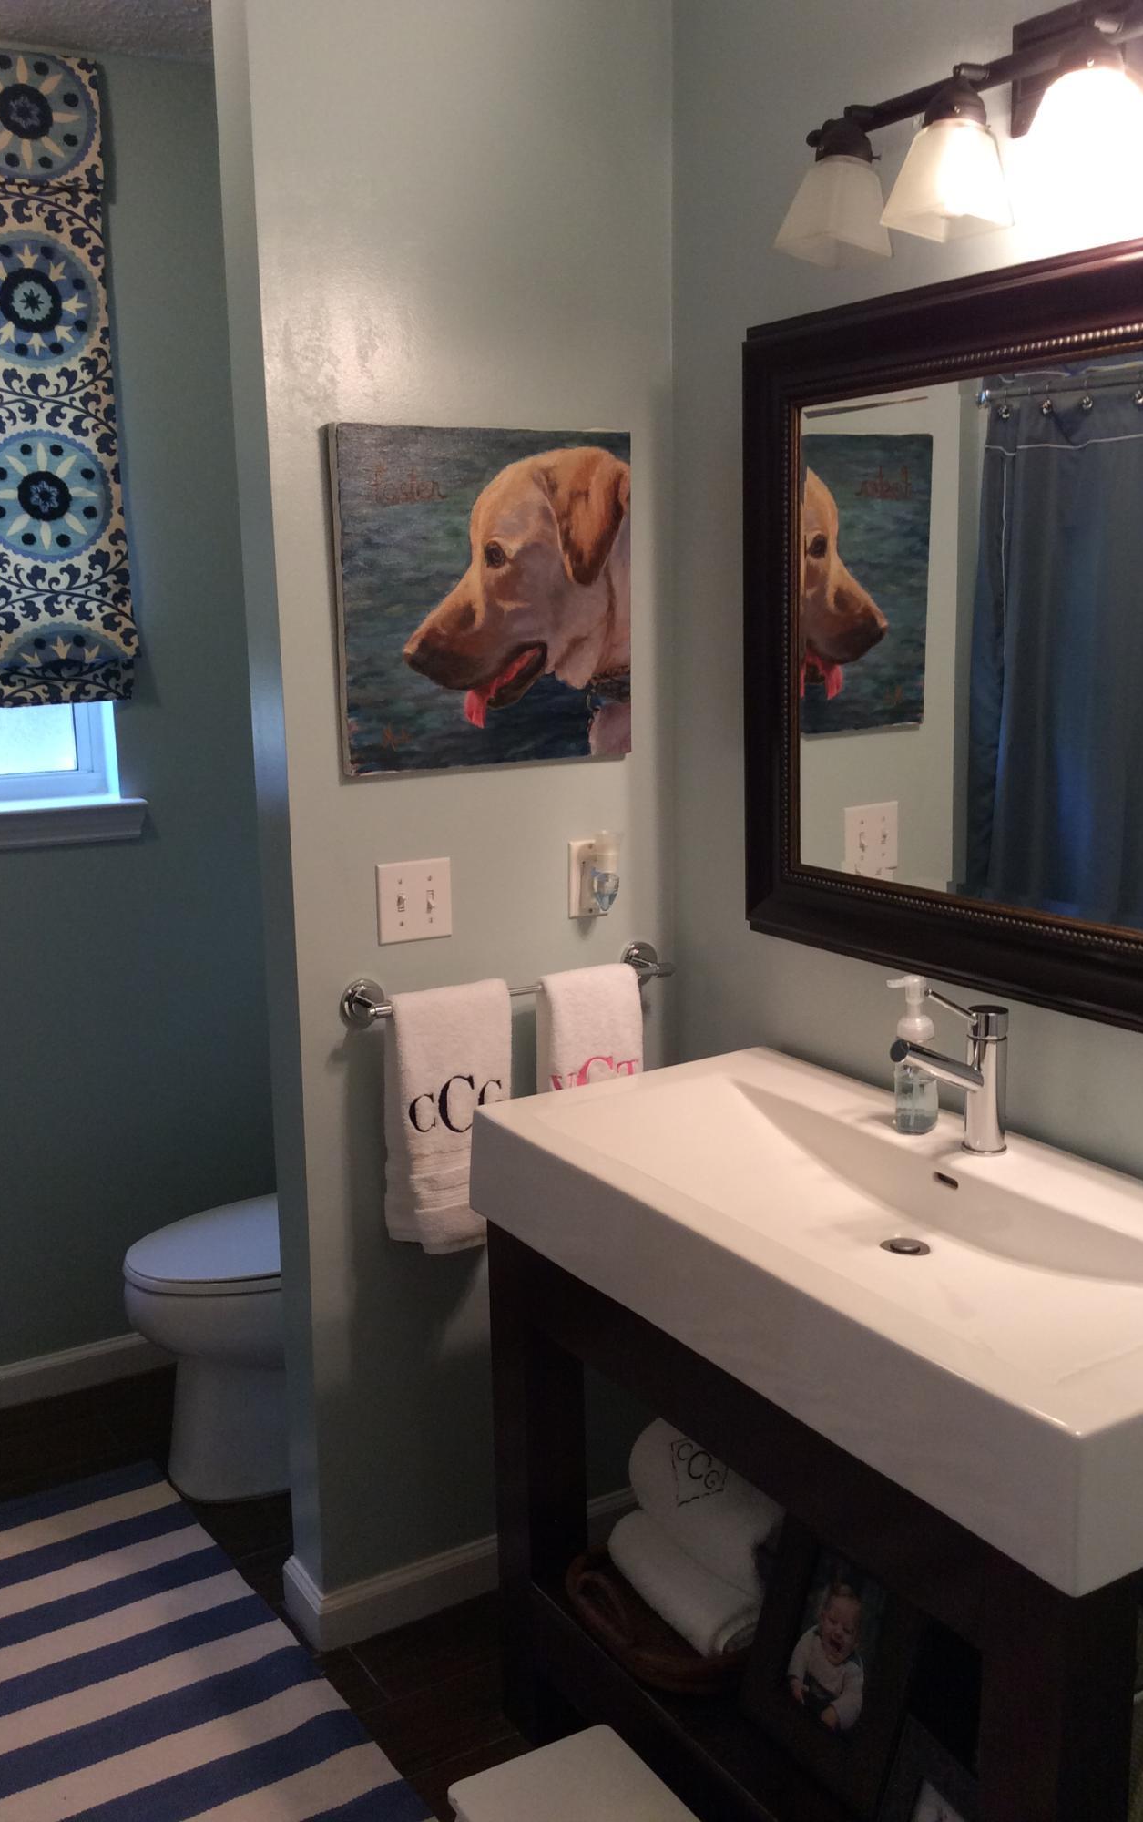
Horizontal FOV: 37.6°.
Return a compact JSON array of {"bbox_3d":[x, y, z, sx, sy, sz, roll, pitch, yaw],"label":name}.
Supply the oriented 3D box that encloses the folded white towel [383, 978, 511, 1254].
[{"bbox_3d":[-0.167,0.286,2.388,0.177,0.372,0.095,-7,13,-30],"label":"folded white towel"}]

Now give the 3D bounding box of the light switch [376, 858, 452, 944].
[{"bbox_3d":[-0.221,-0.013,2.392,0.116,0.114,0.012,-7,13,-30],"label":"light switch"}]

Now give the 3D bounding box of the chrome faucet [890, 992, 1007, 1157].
[{"bbox_3d":[0.440,0.187,1.945,0.179,0.205,0.056,-7,13,-30],"label":"chrome faucet"}]

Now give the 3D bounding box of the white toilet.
[{"bbox_3d":[-0.448,0.607,3.060,0.735,0.755,0.430,-7,13,-30],"label":"white toilet"}]

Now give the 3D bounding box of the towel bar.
[{"bbox_3d":[-0.075,0.111,2.466,0.533,0.068,0.076,-7,13,-30],"label":"towel bar"}]

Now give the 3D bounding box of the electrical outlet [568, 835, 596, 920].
[{"bbox_3d":[0.029,-0.047,2.539,0.070,0.114,0.010,-7,13,-30],"label":"electrical outlet"}]

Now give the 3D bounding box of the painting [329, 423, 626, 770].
[{"bbox_3d":[-0.115,-0.441,2.370,0.458,0.458,0.029,-7,13,-30],"label":"painting"}]

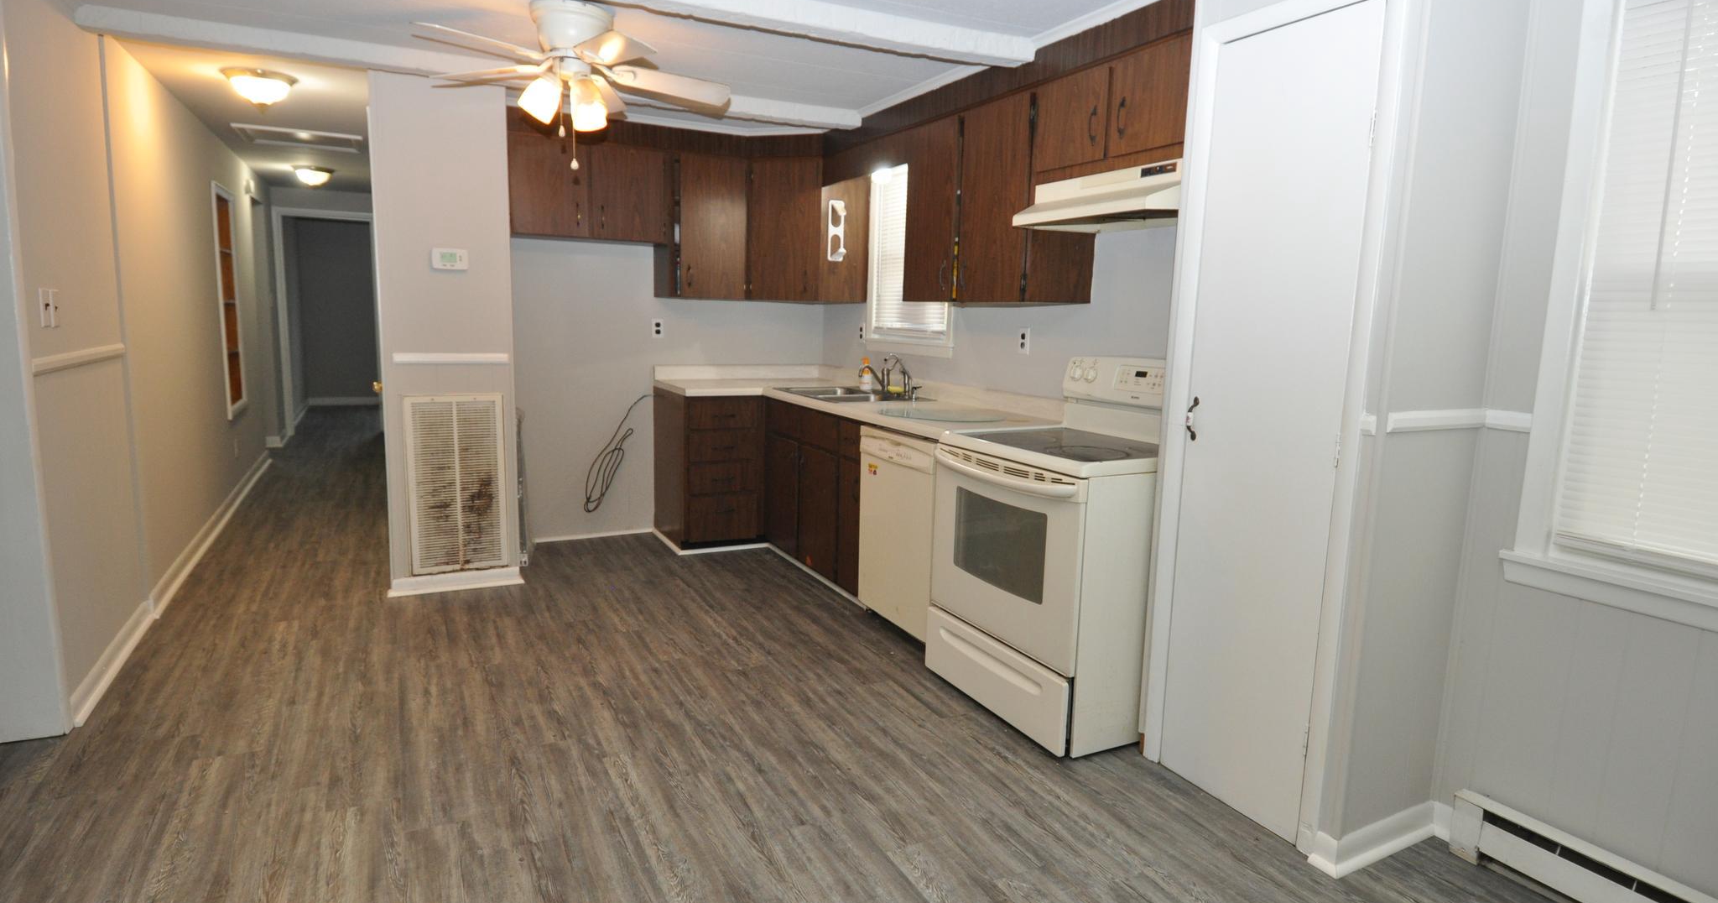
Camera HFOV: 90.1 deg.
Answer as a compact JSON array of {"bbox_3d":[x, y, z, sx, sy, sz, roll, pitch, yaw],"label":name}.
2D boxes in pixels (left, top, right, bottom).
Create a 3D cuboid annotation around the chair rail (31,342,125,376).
[{"bbox_3d":[-2.712,-0.331,3.011,0.023,0.046,1.050,-3,10,-29],"label":"chair rail"}]

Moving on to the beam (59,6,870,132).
[{"bbox_3d":[-1.457,-1.650,3.805,3.112,0.115,0.130,-2,9,-24],"label":"beam"}]

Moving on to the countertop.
[{"bbox_3d":[-0.166,-0.293,4.371,1.115,0.145,2.490,-3,10,-29],"label":"countertop"}]

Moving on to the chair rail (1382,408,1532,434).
[{"bbox_3d":[1.402,-0.068,1.999,0.445,0.046,0.115,-3,10,-29],"label":"chair rail"}]

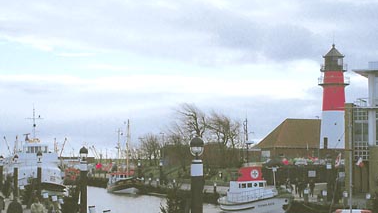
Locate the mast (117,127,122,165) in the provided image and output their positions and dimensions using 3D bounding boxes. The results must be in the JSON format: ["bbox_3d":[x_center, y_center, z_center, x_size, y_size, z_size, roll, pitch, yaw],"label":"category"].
[{"bbox_3d":[-10.996,6.495,129.298,0.250,6.200,0.250,0,-4,0],"label":"mast"}]

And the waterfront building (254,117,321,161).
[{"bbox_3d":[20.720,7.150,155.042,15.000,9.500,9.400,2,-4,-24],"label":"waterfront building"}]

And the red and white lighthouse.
[{"bbox_3d":[26.396,-1.149,148.331,5.500,20.500,5.500,0,-4,0],"label":"red and white lighthouse"}]

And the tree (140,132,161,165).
[{"bbox_3d":[-7.480,8.301,154.798,4.300,6.200,4.300,0,-4,0],"label":"tree"}]

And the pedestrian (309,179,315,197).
[{"bbox_3d":[11.973,8.013,79.944,0.550,1.720,0.400,-1,-4,18],"label":"pedestrian"}]

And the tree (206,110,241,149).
[{"bbox_3d":[5.943,4.939,140.739,6.000,8.000,5.600,0,-4,0],"label":"tree"}]

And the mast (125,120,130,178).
[{"bbox_3d":[-9.428,6.300,126.220,0.250,8.600,0.250,0,-4,0],"label":"mast"}]

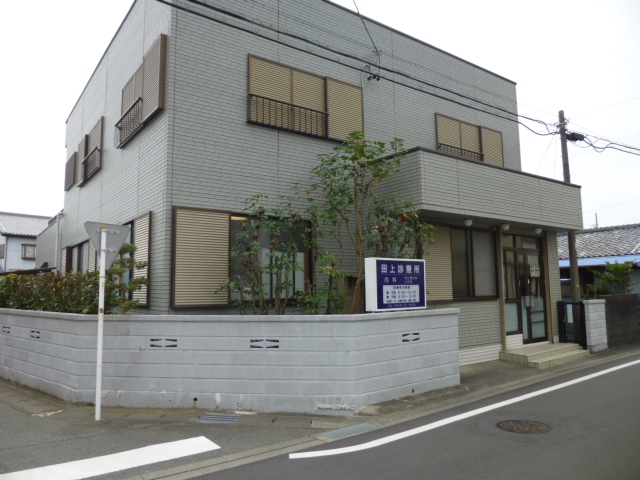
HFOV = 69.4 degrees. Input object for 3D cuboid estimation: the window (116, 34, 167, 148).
[{"bbox_3d":[-3.114,-2.423,7.879,0.207,1.133,2.344,3,-6,-36],"label":"window"}]

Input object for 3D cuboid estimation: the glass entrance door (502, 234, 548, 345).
[{"bbox_3d":[4.902,1.191,10.990,1.753,2.561,0.138,3,-6,-36],"label":"glass entrance door"}]

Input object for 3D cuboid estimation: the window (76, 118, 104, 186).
[{"bbox_3d":[-5.797,-2.152,11.576,0.207,1.172,2.512,3,-6,-36],"label":"window"}]

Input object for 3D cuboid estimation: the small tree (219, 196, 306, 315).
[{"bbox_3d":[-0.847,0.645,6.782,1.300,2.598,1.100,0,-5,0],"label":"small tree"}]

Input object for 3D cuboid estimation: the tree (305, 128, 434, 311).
[{"bbox_3d":[0.775,0.165,7.030,1.850,3.688,1.500,0,-5,0],"label":"tree"}]

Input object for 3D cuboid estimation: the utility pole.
[{"bbox_3d":[6.869,-0.440,12.666,0.240,6.428,0.240,-1,-6,0],"label":"utility pole"}]

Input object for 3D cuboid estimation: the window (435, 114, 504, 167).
[{"bbox_3d":[3.524,-2.188,10.626,2.453,1.024,0.148,3,-6,-36],"label":"window"}]

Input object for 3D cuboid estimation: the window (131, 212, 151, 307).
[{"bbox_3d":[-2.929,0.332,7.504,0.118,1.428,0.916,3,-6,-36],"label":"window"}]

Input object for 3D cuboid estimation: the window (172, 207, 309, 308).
[{"bbox_3d":[-1.080,0.292,7.051,2.285,1.438,0.158,3,-6,-36],"label":"window"}]

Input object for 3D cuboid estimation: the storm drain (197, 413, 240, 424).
[{"bbox_3d":[-1.332,2.360,6.069,0.509,0.040,0.377,-1,-5,10],"label":"storm drain"}]

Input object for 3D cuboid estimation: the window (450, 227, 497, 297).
[{"bbox_3d":[3.219,0.506,9.620,1.458,1.433,0.118,3,-6,-36],"label":"window"}]

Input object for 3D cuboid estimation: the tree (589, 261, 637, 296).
[{"bbox_3d":[8.729,1.440,13.718,1.300,1.663,1.150,0,-5,0],"label":"tree"}]

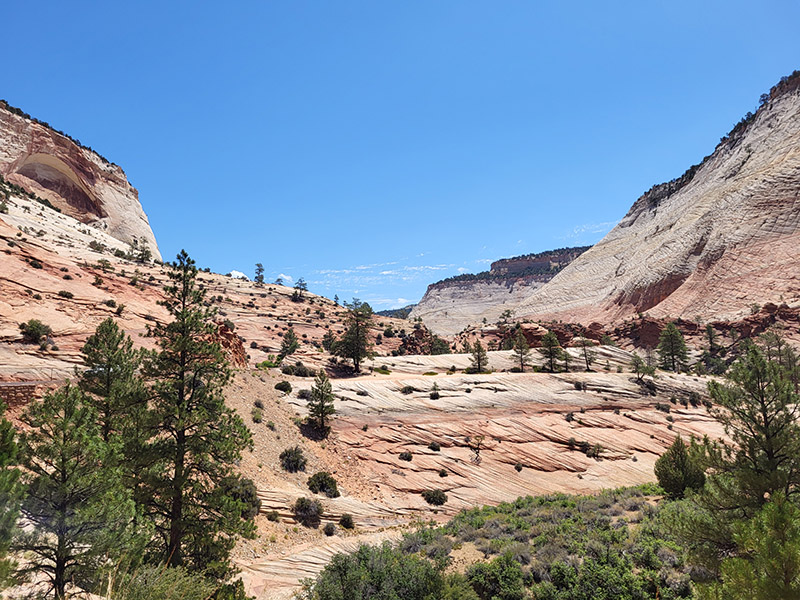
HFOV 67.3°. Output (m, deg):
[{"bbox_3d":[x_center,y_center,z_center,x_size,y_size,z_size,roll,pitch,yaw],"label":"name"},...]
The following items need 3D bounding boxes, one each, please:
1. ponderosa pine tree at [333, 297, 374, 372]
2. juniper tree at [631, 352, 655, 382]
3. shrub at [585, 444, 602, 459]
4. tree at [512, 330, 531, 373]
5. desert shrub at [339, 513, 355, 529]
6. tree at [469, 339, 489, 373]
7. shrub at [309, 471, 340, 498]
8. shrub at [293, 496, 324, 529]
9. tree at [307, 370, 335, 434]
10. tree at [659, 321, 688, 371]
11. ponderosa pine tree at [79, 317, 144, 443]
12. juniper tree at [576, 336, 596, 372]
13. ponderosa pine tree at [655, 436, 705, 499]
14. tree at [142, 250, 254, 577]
[{"bbox_3d":[-7.750,5.760,98.000,6.390,12.050,6.200,0,-5,0],"label":"ponderosa pine tree"},{"bbox_3d":[35.150,9.590,87.000,3.690,4.130,3.140,0,-2,0],"label":"juniper tree"},{"bbox_3d":[25.760,20.170,80.000,2.350,1.830,2.280,0,-5,0],"label":"shrub"},{"bbox_3d":[19.210,8.020,95.000,3.160,6.880,3.000,0,-2,0],"label":"tree"},{"bbox_3d":[-4.430,18.390,50.000,1.290,1.240,1.230,0,-2,0],"label":"desert shrub"},{"bbox_3d":[14.630,10.520,112.000,3.650,6.680,3.540,0,-5,0],"label":"tree"},{"bbox_3d":[-7.290,17.810,58.000,3.030,2.640,2.940,0,-5,0],"label":"shrub"},{"bbox_3d":[-7.740,18.080,51.000,2.500,2.450,2.380,0,-2,0],"label":"shrub"},{"bbox_3d":[-8.880,11.580,68.000,2.880,7.160,2.800,0,-5,0],"label":"tree"},{"bbox_3d":[44.600,7.750,98.000,5.220,8.150,4.960,0,-2,0],"label":"tree"},{"bbox_3d":[-18.240,5.460,38.000,4.090,8.590,3.970,0,-5,0],"label":"ponderosa pine tree"},{"bbox_3d":[29.330,8.330,94.000,3.130,5.870,2.820,0,-2,0],"label":"juniper tree"},{"bbox_3d":[20.000,11.900,43.000,3.510,4.480,3.400,0,-5,0],"label":"ponderosa pine tree"},{"bbox_3d":[-8.550,4.610,25.500,4.660,13.570,4.520,0,-5,0],"label":"tree"}]

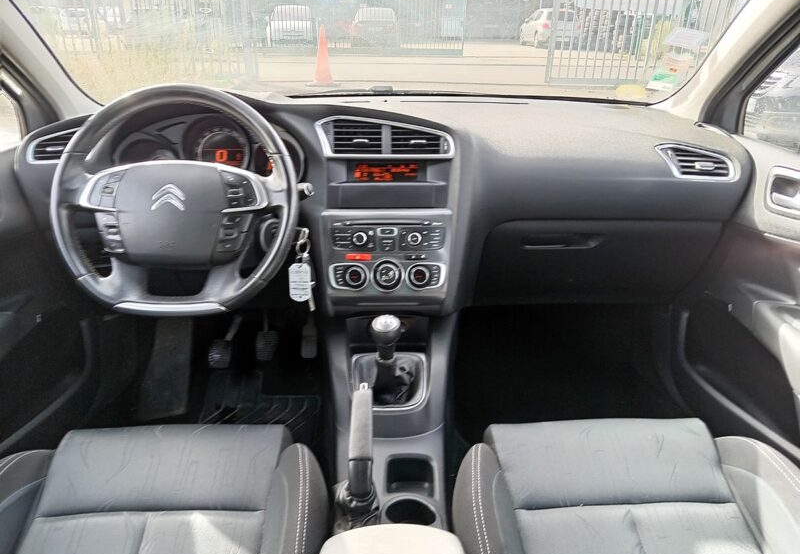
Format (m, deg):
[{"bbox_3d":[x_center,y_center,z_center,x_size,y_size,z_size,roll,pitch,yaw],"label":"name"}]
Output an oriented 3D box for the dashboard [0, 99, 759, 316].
[{"bbox_3d":[-0.030,-0.190,1.225,1.450,0.430,0.530,0,25,0],"label":"dashboard"}]

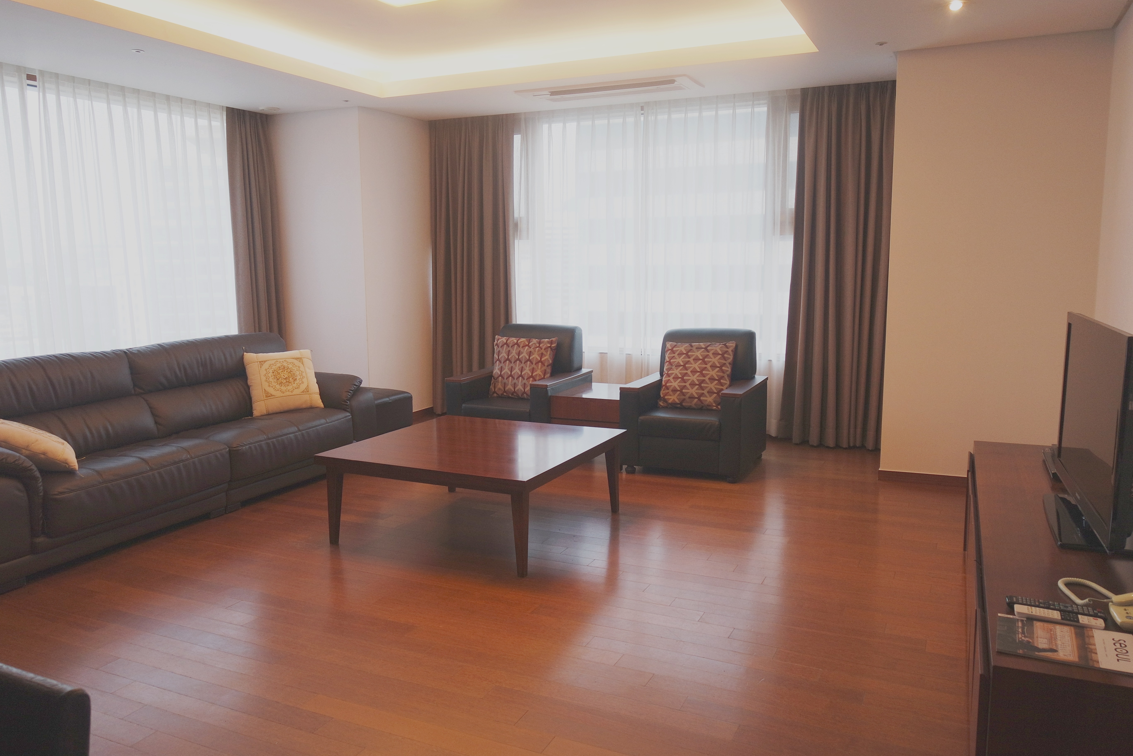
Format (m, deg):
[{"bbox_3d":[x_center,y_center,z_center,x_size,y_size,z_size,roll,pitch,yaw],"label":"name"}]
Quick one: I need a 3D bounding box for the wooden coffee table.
[{"bbox_3d":[-0.419,0.528,4.152,1.097,0.435,1.094,3,9,25],"label":"wooden coffee table"}]

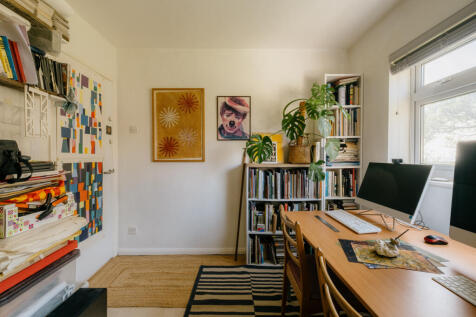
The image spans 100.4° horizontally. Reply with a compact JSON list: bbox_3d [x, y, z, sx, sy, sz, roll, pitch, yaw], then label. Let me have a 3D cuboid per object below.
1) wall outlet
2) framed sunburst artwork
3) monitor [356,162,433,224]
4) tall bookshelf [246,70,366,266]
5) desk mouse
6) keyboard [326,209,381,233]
[{"bbox_3d":[-1.239,0.847,2.320,0.089,0.088,0.012,0,0,-1],"label":"wall outlet"},{"bbox_3d":[-0.695,-0.393,2.312,0.612,0.855,0.026,0,0,-1],"label":"framed sunburst artwork"},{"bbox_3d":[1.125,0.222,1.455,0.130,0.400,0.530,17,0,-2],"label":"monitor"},{"bbox_3d":[0.692,0.121,2.215,1.220,2.020,0.265,0,0,-1],"label":"tall bookshelf"},{"bbox_3d":[1.072,0.435,1.077,0.102,0.036,0.062,0,0,10],"label":"desk mouse"},{"bbox_3d":[0.785,0.438,1.411,0.142,0.024,0.445,0,0,-1],"label":"keyboard"}]

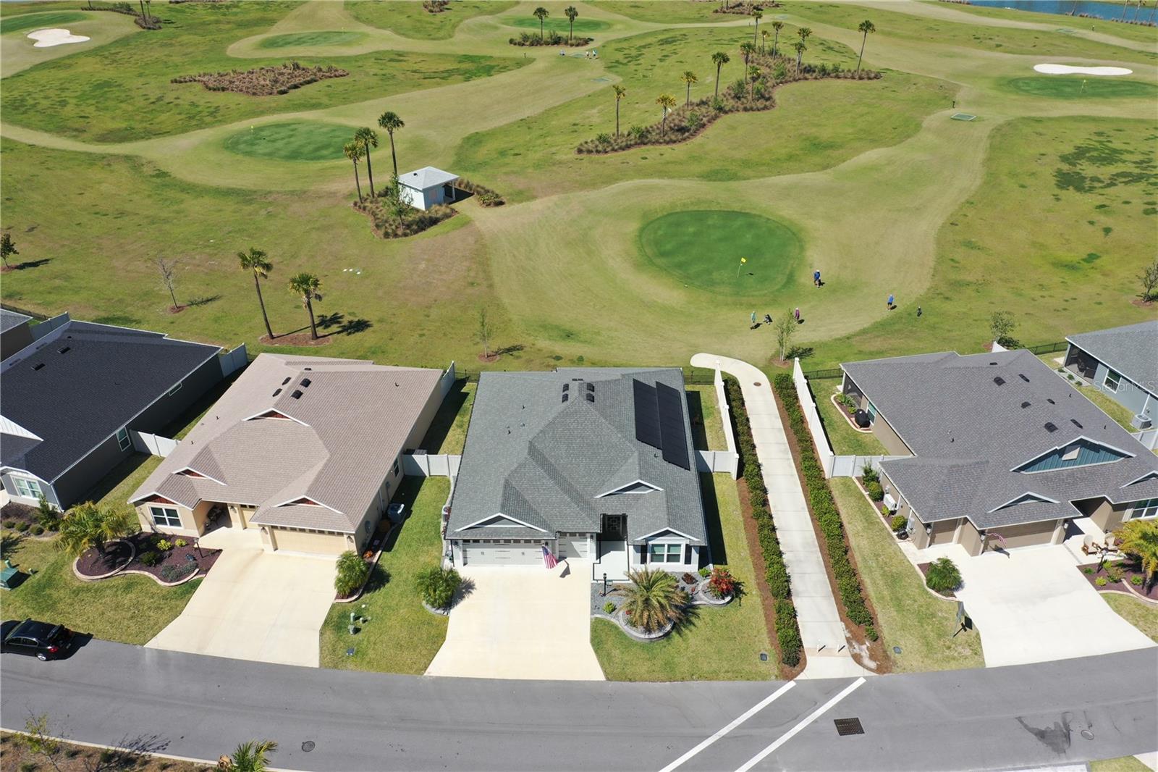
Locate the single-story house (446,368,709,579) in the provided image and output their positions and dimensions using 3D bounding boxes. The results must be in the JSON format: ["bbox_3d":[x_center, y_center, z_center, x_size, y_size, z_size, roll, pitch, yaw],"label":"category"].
[{"bbox_3d":[-0.013,3.355,59.907,15.200,6.300,19.400,0,33,2],"label":"single-story house"}]

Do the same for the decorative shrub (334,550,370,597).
[{"bbox_3d":[-13.297,11.090,52.902,2.300,2.250,2.300,-1,31,0],"label":"decorative shrub"}]

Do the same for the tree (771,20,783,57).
[{"bbox_3d":[38.874,-68.444,177.822,2.300,6.874,2.300,-1,31,0],"label":"tree"}]

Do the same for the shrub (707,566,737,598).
[{"bbox_3d":[8.225,11.265,51.723,1.550,1.600,1.500,-1,33,0],"label":"shrub"}]

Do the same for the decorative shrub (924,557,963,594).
[{"bbox_3d":[21.070,10.857,51.827,2.050,1.850,2.050,-1,33,0],"label":"decorative shrub"}]

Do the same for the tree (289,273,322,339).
[{"bbox_3d":[-23.563,-6.950,78.699,3.100,6.472,3.100,-1,31,0],"label":"tree"}]

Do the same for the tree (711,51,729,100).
[{"bbox_3d":[21.342,-47.426,137.834,2.800,7.140,2.800,-1,33,0],"label":"tree"}]

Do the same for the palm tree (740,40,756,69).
[{"bbox_3d":[29.839,-57.743,160.299,2.800,7.038,2.800,-1,31,0],"label":"palm tree"}]

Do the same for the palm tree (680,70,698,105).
[{"bbox_3d":[16.495,-44.343,134.717,2.700,5.440,2.700,-1,33,0],"label":"palm tree"}]

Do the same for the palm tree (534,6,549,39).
[{"bbox_3d":[-7.224,-70.217,174.782,2.900,6.380,2.900,-1,33,0],"label":"palm tree"}]

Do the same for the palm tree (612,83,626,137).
[{"bbox_3d":[5.845,-40.114,131.375,2.200,7.605,2.200,-1,31,0],"label":"palm tree"}]

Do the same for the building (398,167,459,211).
[{"bbox_3d":[-17.461,-23.220,104.436,5.200,3.450,5.400,25,41,34],"label":"building"}]

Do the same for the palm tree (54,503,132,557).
[{"bbox_3d":[-29.560,9.128,55.240,4.600,3.600,4.500,-1,31,0],"label":"palm tree"}]

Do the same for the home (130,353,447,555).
[{"bbox_3d":[-19.557,2.711,63.032,15.400,6.200,20.000,4,32,8],"label":"home"}]

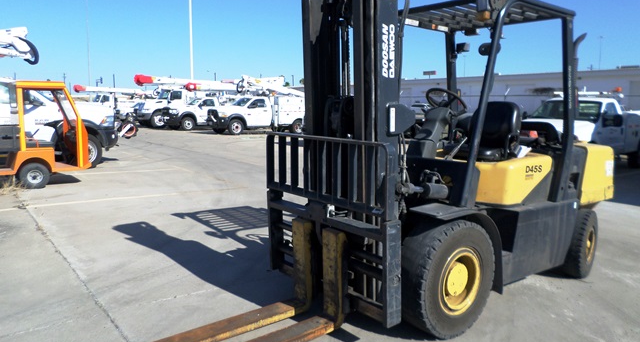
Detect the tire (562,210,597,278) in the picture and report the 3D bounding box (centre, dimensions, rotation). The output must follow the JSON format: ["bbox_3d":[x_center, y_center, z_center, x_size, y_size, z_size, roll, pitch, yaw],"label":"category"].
[{"bbox_3d":[2.455,0.678,4.399,0.670,0.670,0.190,-7,11,-43],"label":"tire"}]

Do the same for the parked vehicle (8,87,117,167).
[{"bbox_3d":[-7.777,-1.014,10.096,6.300,2.050,2.050,-5,10,-36],"label":"parked vehicle"}]

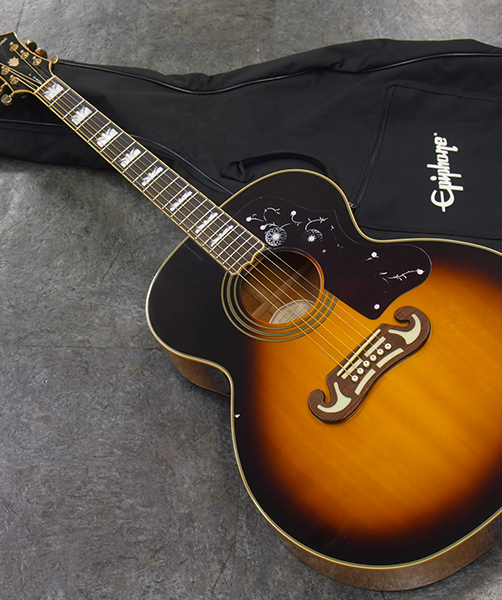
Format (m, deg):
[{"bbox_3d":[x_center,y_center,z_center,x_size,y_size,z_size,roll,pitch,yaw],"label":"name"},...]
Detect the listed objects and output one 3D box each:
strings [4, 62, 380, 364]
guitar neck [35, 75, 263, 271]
[{"bbox_3d":[-0.113,-0.148,1.443,0.056,0.019,0.740,-44,62,-10],"label":"strings"},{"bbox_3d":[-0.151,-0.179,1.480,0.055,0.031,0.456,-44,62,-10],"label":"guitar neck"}]

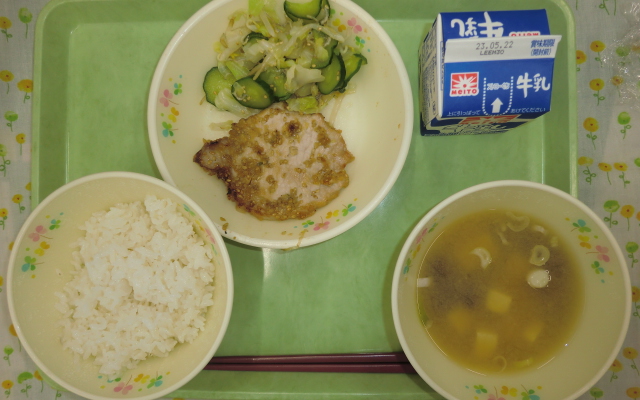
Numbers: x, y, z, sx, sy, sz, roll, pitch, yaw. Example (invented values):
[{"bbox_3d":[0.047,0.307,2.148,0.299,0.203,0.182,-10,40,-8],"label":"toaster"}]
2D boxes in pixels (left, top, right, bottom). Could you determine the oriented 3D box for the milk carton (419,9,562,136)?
[{"bbox_3d":[0.094,-0.073,0.282,0.058,0.084,0.058,-2,89,2],"label":"milk carton"}]

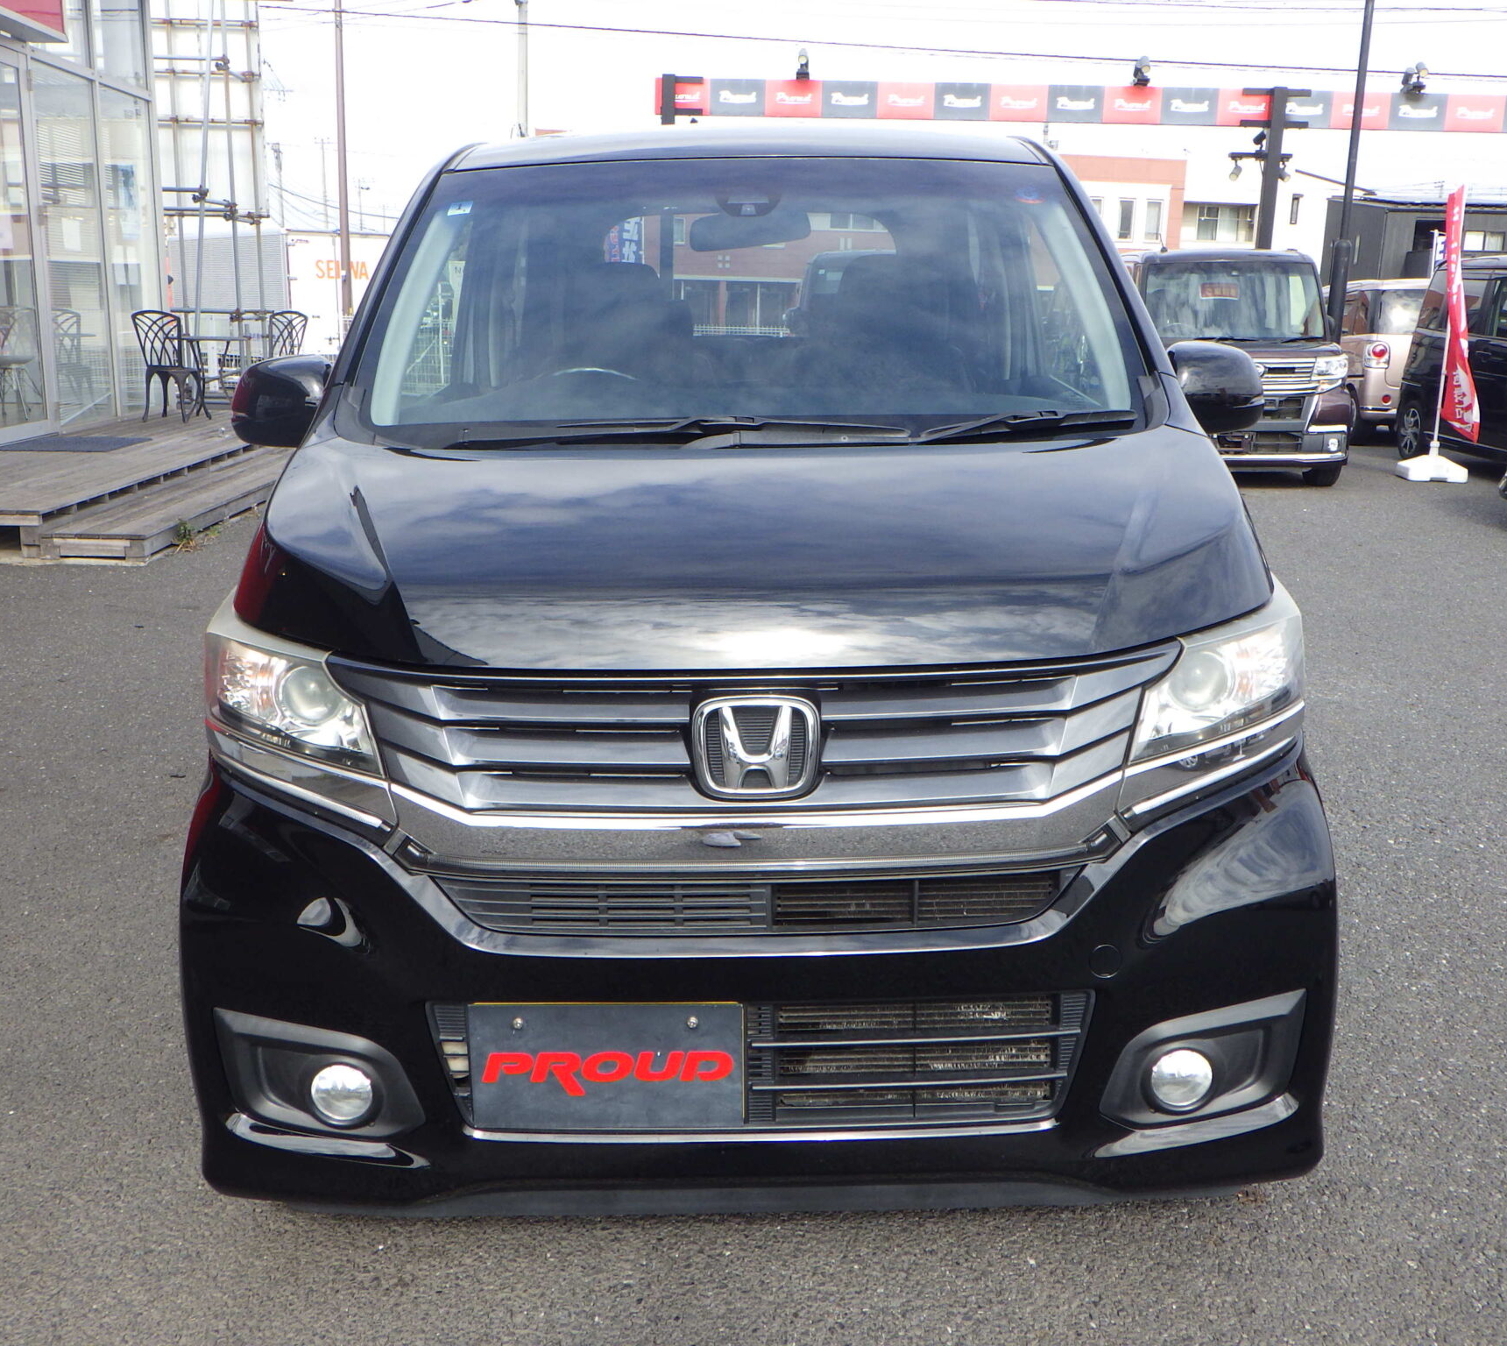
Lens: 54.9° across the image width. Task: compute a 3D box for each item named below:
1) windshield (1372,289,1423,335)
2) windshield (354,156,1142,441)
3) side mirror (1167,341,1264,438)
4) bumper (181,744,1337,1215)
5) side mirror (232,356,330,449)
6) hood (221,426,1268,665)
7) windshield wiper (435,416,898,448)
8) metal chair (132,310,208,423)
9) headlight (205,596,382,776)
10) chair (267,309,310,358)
[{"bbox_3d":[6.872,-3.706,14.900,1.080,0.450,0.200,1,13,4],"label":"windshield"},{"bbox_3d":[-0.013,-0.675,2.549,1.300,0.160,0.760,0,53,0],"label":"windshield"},{"bbox_3d":[0.787,-0.489,2.496,0.200,0.165,0.130,-1,14,0],"label":"side mirror"},{"bbox_3d":[-0.001,0.366,1.889,1.465,0.545,0.400,0,14,0],"label":"bumper"},{"bbox_3d":[-0.793,-0.467,2.502,0.200,0.165,0.130,-1,14,0],"label":"side mirror"},{"bbox_3d":[0.007,-0.182,1.975,1.380,0.230,0.710,-1,14,0],"label":"hood"},{"bbox_3d":[-0.128,-0.389,2.333,0.740,0.060,0.120,0,14,0],"label":"windshield wiper"},{"bbox_3d":[-4.495,-2.369,11.200,0.430,0.850,0.470,2,14,6],"label":"metal chair"},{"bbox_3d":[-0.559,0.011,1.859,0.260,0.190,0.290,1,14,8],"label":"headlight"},{"bbox_3d":[-3.909,-2.512,11.937,0.420,0.880,0.500,5,14,20],"label":"chair"}]

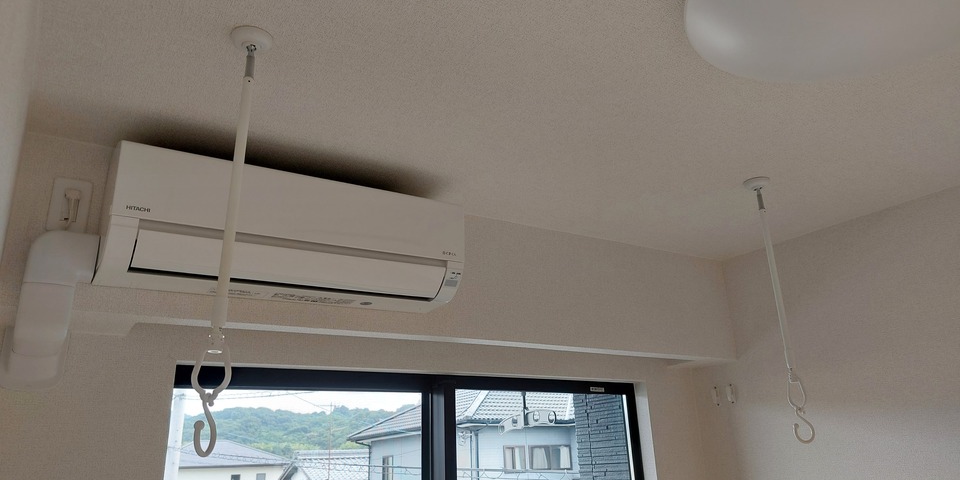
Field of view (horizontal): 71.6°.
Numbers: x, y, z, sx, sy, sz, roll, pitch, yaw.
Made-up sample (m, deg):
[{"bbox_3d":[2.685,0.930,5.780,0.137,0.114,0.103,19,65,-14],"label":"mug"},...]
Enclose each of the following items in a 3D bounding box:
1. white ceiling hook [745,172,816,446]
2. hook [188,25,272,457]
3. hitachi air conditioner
[{"bbox_3d":[0.760,0.164,1.692,0.070,0.674,0.070,9,-21,-30],"label":"white ceiling hook"},{"bbox_3d":[-0.374,-0.022,1.009,0.079,0.666,0.070,9,-21,-30],"label":"hook"},{"bbox_3d":[-0.426,-0.009,1.554,0.783,0.269,0.210,9,-21,-30],"label":"hitachi air conditioner"}]

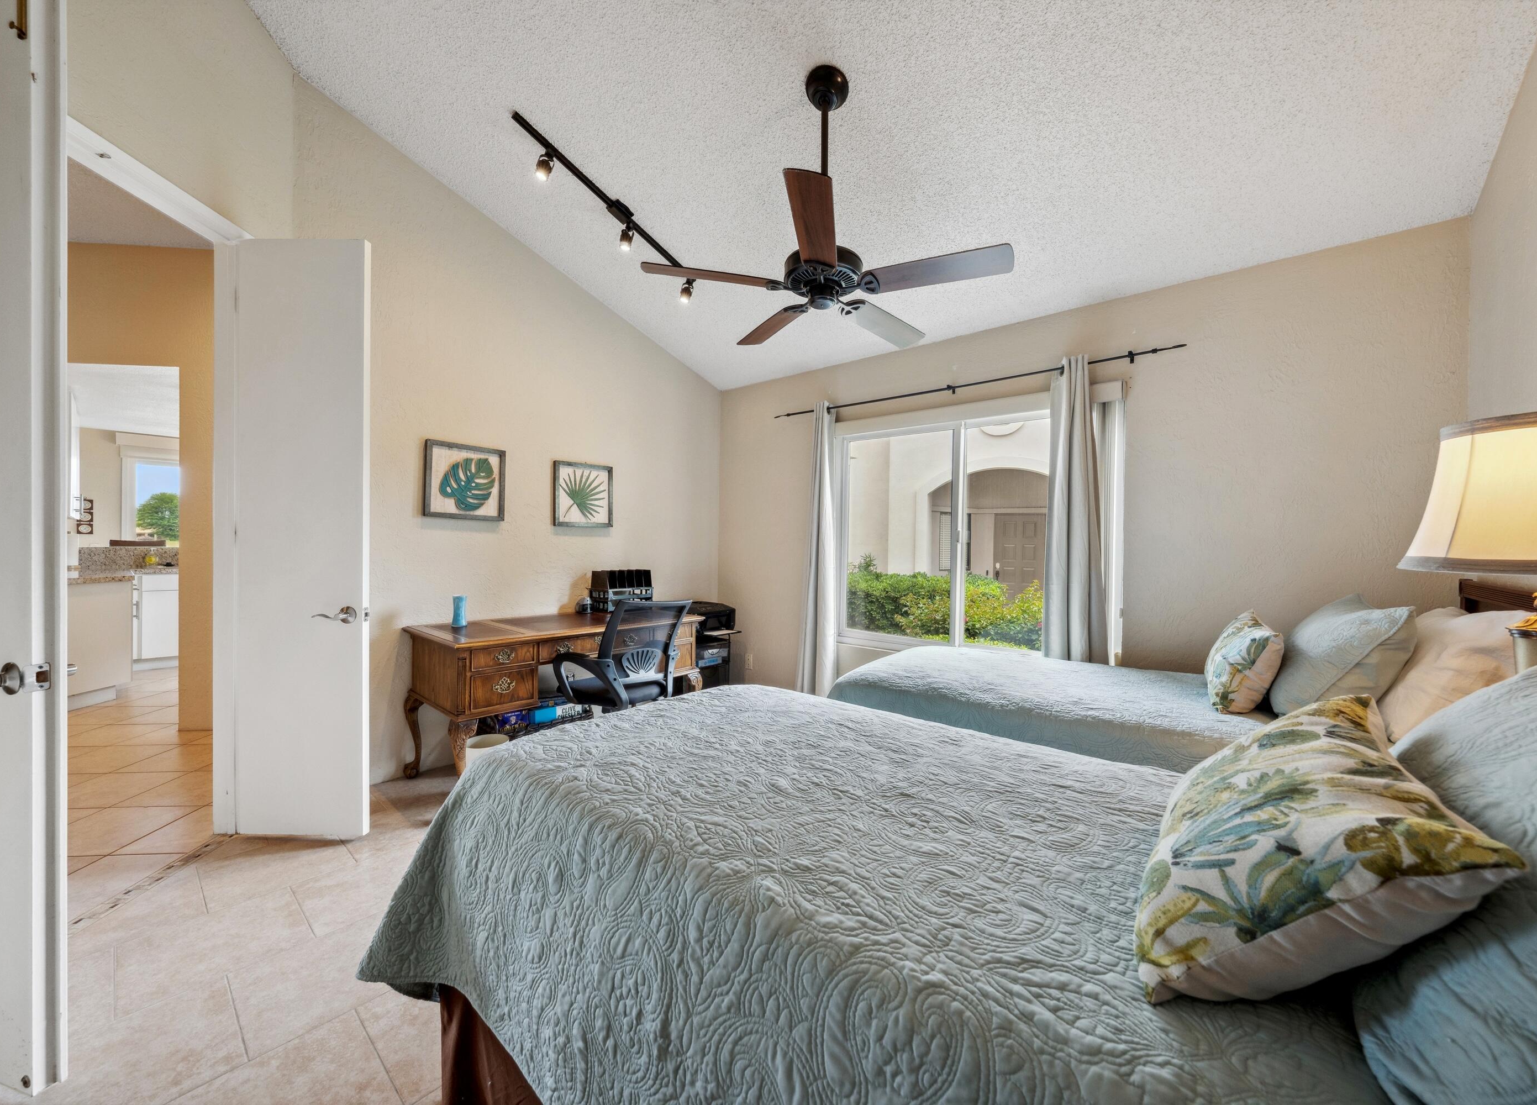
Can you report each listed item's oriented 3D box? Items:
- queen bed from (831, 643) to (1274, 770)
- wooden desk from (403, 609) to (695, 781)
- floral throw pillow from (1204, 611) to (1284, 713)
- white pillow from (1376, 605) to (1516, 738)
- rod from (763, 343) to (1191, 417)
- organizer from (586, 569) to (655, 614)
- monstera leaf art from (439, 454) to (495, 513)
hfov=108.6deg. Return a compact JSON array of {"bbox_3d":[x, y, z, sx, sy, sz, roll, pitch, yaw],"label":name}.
[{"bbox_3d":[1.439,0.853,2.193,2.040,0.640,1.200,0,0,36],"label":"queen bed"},{"bbox_3d":[-1.119,0.777,3.034,0.810,0.782,1.360,0,0,43],"label":"wooden desk"},{"bbox_3d":[1.711,0.400,2.007,0.140,0.330,0.390,30,21,24],"label":"floral throw pillow"},{"bbox_3d":[2.085,0.365,1.722,0.170,0.440,0.640,39,22,30],"label":"white pillow"},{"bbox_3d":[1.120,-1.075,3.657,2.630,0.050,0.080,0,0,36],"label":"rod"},{"bbox_3d":[-0.998,0.257,3.773,0.220,0.265,0.350,0,0,40],"label":"organizer"},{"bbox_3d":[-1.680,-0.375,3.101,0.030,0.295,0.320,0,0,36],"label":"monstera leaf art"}]

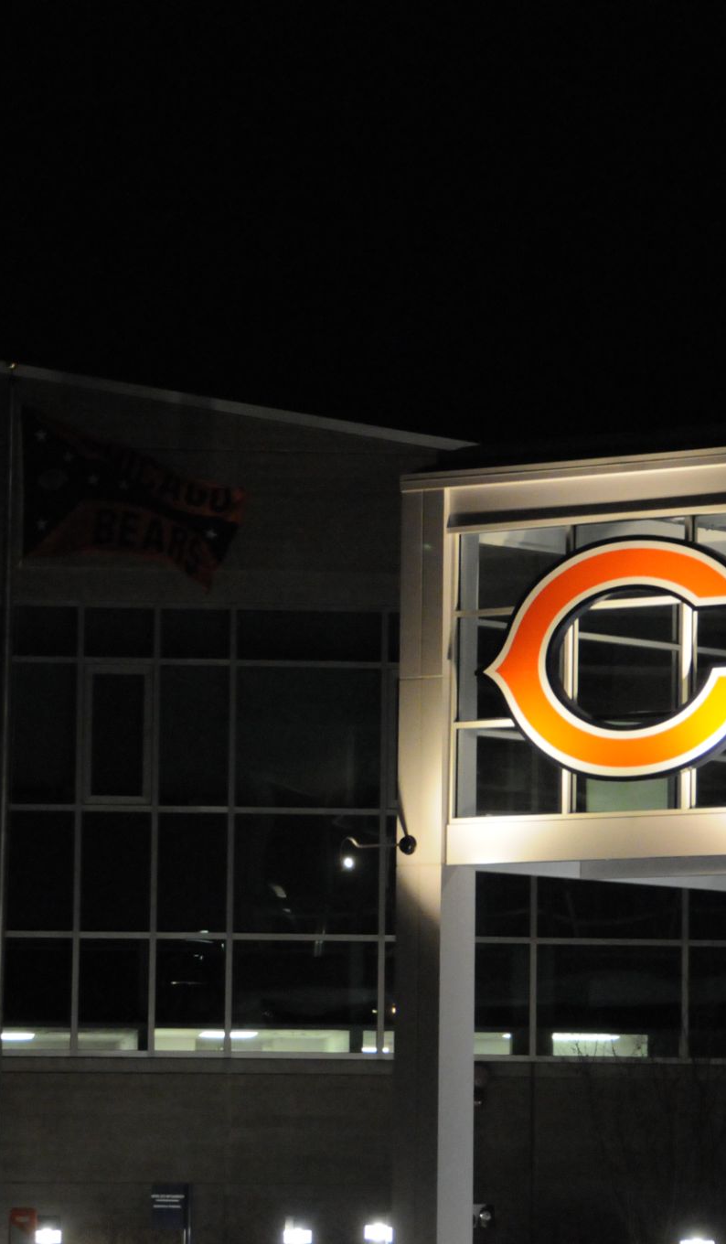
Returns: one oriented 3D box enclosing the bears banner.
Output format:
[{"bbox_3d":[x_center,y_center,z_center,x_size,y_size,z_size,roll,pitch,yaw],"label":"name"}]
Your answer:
[{"bbox_3d":[-2.318,-1.266,71.000,2.300,1.820,0.400,1,-6,-1],"label":"bears banner"}]

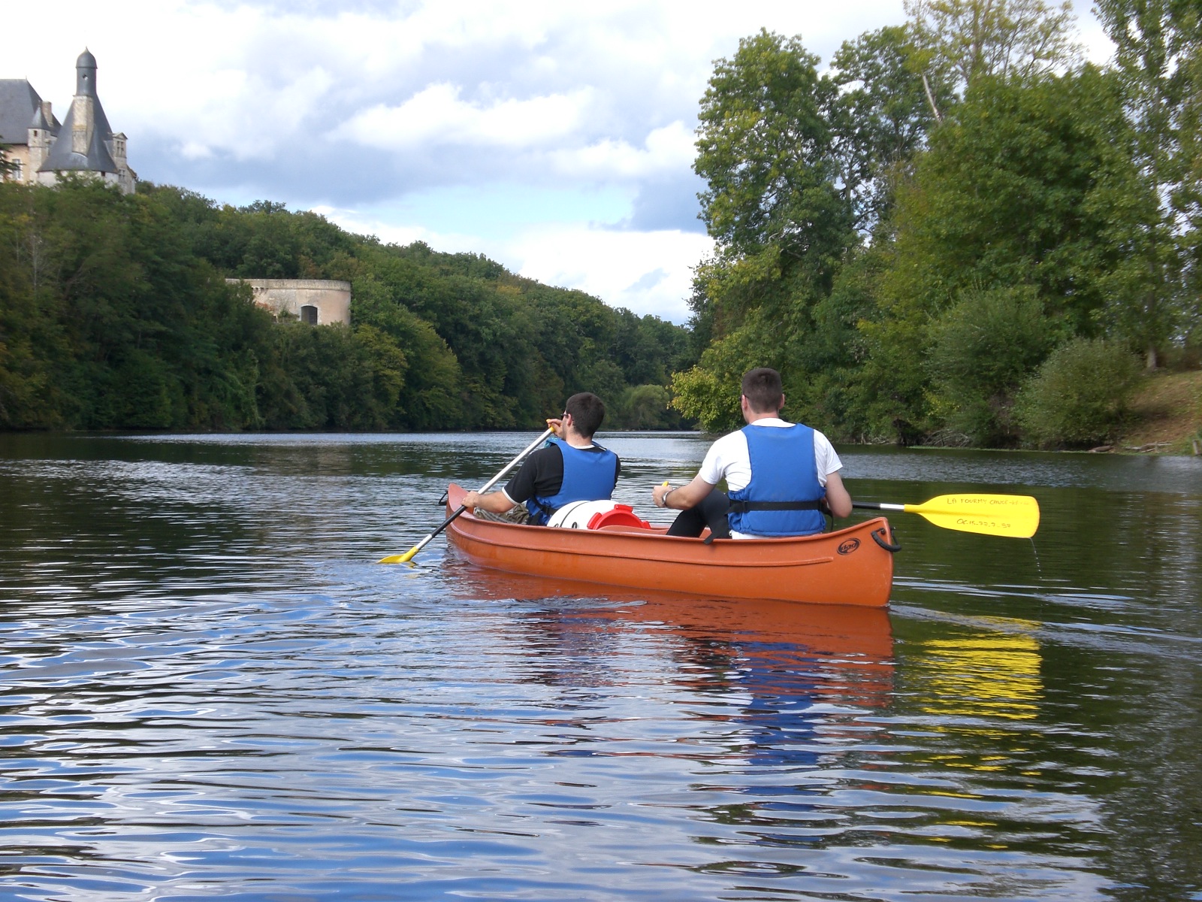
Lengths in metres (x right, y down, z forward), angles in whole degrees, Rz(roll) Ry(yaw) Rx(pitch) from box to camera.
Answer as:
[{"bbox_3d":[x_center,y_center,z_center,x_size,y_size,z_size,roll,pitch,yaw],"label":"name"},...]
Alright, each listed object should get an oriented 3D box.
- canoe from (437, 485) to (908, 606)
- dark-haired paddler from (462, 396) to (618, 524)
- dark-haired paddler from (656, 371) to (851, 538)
[{"bbox_3d":[0.140,0.470,12.300,0.880,0.500,4.750,0,1,-25],"label":"canoe"},{"bbox_3d":[-0.360,0.175,13.200,0.630,0.950,1.000,0,1,-27],"label":"dark-haired paddler"},{"bbox_3d":[0.610,0.145,11.400,0.680,1.000,1.000,0,1,-21],"label":"dark-haired paddler"}]

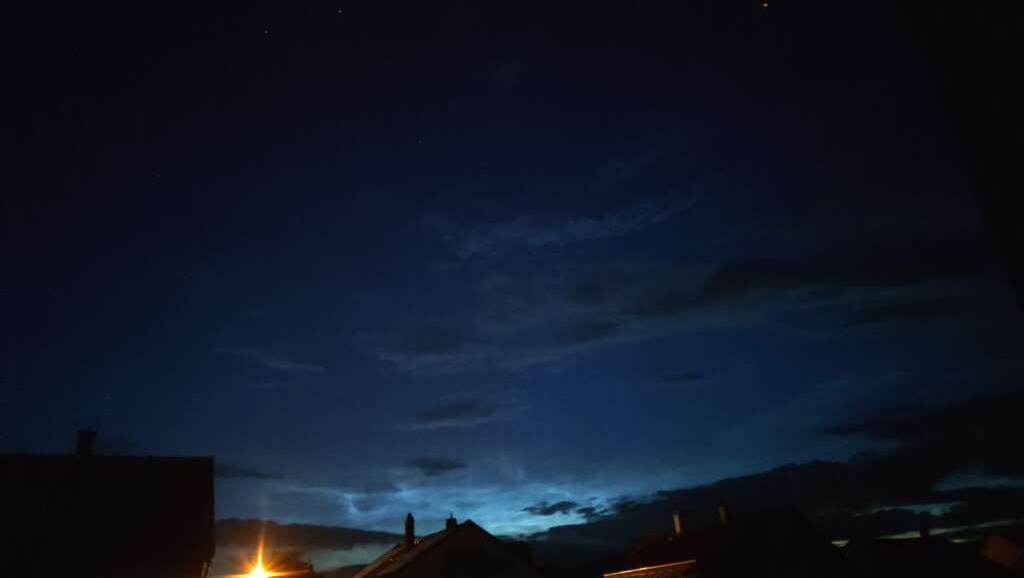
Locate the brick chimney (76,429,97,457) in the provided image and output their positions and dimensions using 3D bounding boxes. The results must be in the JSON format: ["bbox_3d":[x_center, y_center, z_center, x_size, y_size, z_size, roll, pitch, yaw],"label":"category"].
[{"bbox_3d":[-14.982,5.458,25.000,0.530,0.980,0.530,8,-27,-23],"label":"brick chimney"}]

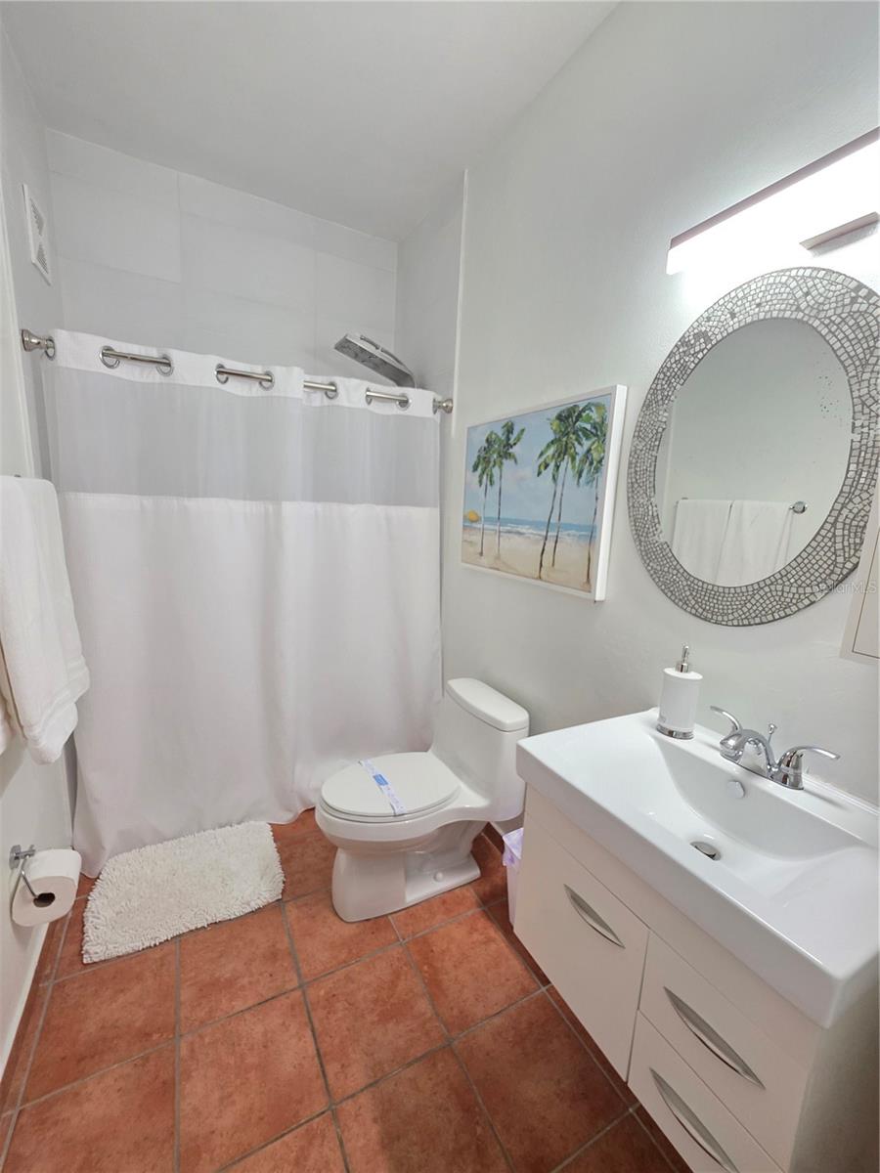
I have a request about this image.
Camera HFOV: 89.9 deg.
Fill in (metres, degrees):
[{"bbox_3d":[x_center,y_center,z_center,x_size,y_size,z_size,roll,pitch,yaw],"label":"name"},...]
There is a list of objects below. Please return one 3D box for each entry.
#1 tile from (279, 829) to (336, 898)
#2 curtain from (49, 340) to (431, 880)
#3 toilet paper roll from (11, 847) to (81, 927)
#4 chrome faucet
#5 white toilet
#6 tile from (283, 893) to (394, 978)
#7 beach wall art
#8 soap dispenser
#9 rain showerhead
[{"bbox_3d":[-0.483,1.076,1.737,0.303,0.010,0.303,-3,11,-28],"label":"tile"},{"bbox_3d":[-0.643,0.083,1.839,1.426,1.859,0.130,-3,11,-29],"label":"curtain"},{"bbox_3d":[-1.023,0.785,1.155,0.117,0.117,0.101,-1,9,-29],"label":"toilet paper roll"},{"bbox_3d":[0.629,0.328,0.889,0.151,0.104,0.233,-1,9,-29],"label":"chrome faucet"},{"bbox_3d":[-0.097,0.788,1.677,0.743,0.671,0.432,-1,9,-29],"label":"white toilet"},{"bbox_3d":[-0.334,1.128,1.478,0.303,0.010,0.303,-3,11,-28],"label":"tile"},{"bbox_3d":[0.313,-0.328,1.653,0.041,0.627,0.800,-1,9,-29],"label":"beach wall art"},{"bbox_3d":[0.574,0.245,1.051,0.078,0.216,0.079,9,10,37],"label":"soap dispenser"},{"bbox_3d":[-0.322,-1.147,2.220,0.370,0.045,0.190,18,1,-31],"label":"rain showerhead"}]

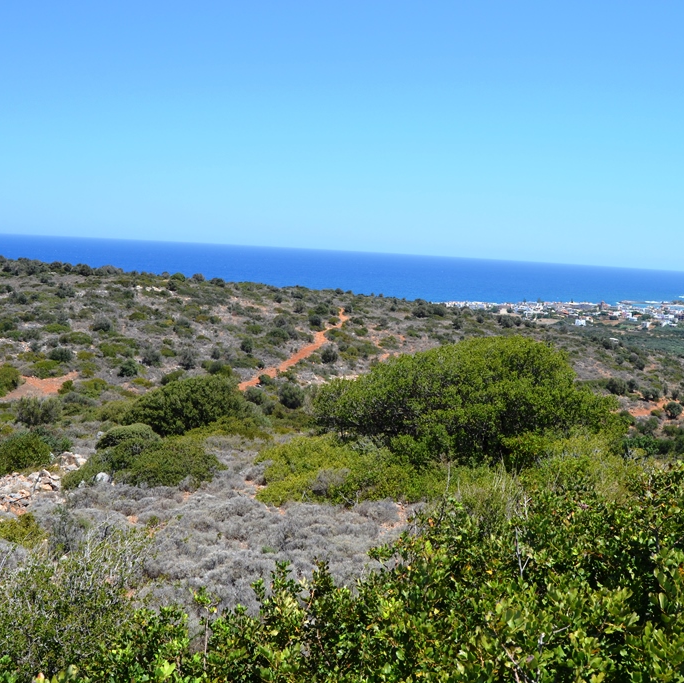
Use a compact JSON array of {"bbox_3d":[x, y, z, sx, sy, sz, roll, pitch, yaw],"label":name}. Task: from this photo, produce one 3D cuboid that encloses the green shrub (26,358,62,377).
[{"bbox_3d":[-15.493,1.406,40.000,1.850,0.950,1.600,0,7,-21],"label":"green shrub"}]

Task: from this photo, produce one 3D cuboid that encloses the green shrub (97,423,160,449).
[{"bbox_3d":[-4.468,1.979,16.000,1.300,0.620,1.200,1,7,-15],"label":"green shrub"}]

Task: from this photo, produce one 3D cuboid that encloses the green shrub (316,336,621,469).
[{"bbox_3d":[3.541,1.707,21.500,8.340,3.690,6.250,4,7,10],"label":"green shrub"}]

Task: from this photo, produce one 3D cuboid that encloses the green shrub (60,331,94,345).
[{"bbox_3d":[-18.666,-0.281,54.000,2.200,0.950,1.900,1,7,-19],"label":"green shrub"}]

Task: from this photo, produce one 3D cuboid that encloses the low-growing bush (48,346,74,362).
[{"bbox_3d":[-19.355,0.897,53.000,1.760,1.080,1.670,0,7,-20],"label":"low-growing bush"}]

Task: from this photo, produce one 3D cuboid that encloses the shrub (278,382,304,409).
[{"bbox_3d":[-2.959,3.164,45.000,1.490,1.490,1.420,2,7,-4],"label":"shrub"}]

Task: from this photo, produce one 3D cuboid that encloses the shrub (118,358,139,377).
[{"bbox_3d":[-11.674,1.422,42.000,1.100,0.950,1.050,1,7,-15],"label":"shrub"}]

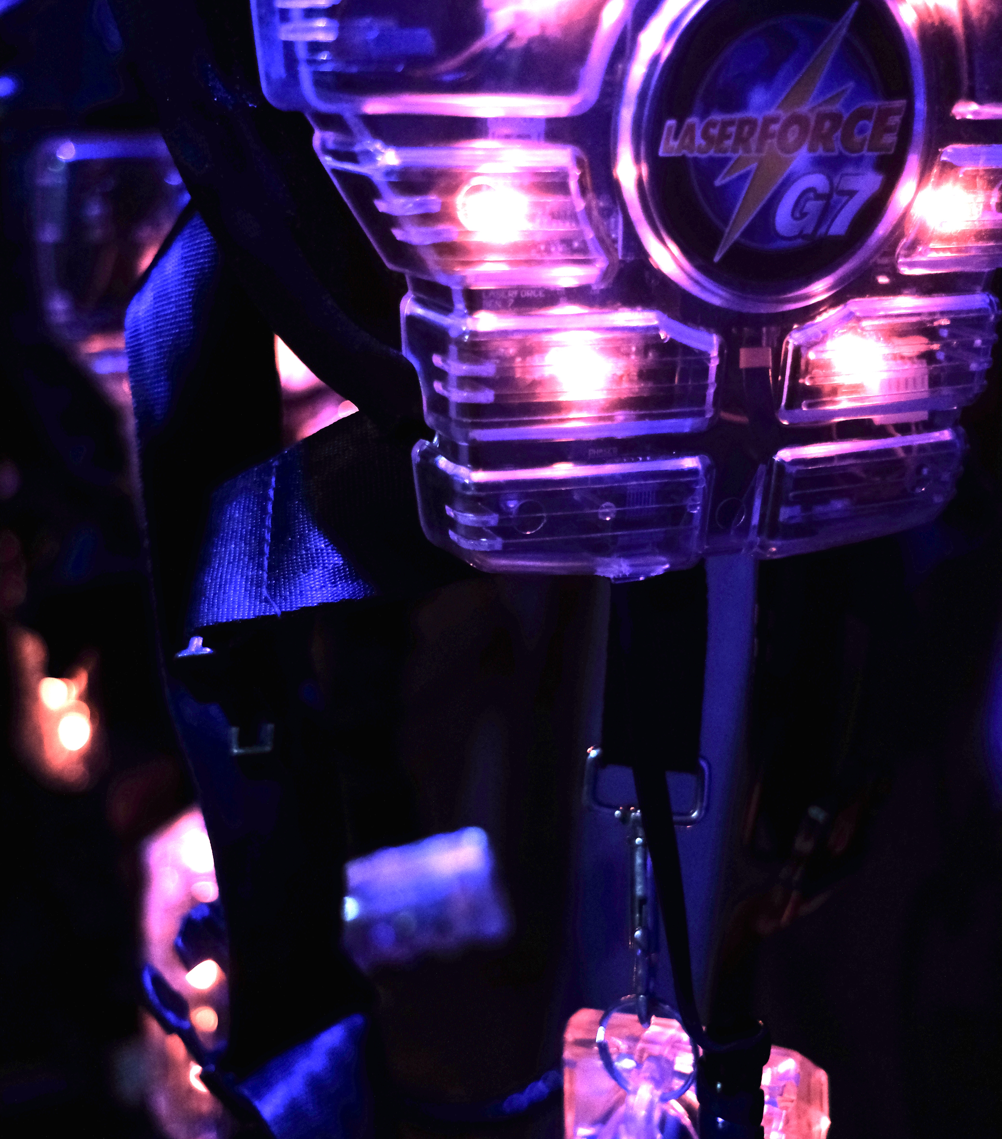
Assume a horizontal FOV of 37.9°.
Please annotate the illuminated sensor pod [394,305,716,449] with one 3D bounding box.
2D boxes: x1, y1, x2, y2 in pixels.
[{"bbox_3d":[0.014,-0.050,0.351,0.067,0.029,0.035,-5,18,-15],"label":"illuminated sensor pod"}]

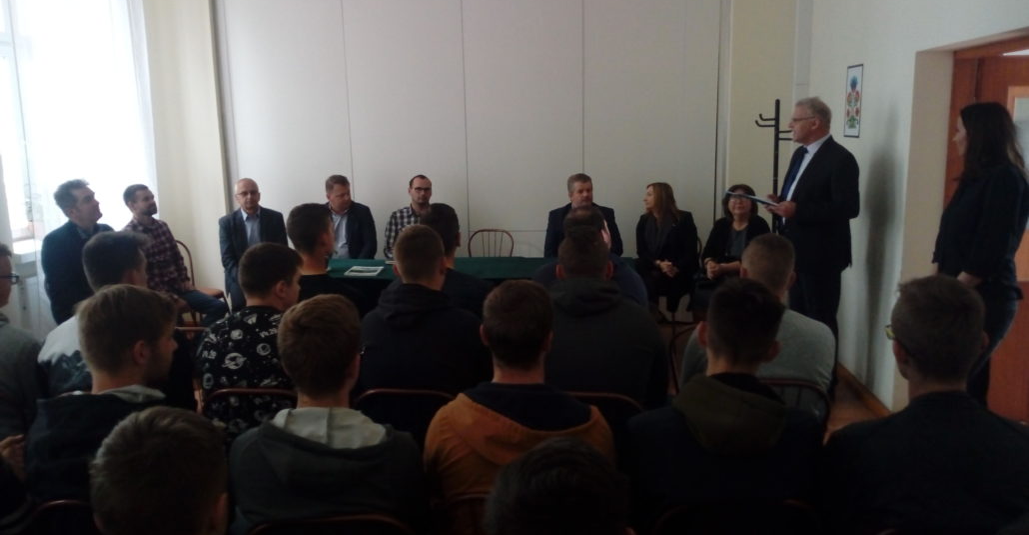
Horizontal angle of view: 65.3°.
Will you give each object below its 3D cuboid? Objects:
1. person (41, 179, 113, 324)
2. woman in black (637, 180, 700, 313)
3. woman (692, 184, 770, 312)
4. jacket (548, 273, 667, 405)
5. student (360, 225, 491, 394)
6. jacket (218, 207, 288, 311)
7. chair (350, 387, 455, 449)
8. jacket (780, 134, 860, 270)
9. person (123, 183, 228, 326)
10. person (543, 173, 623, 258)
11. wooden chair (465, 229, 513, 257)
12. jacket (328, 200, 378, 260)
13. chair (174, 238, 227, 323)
[{"bbox_3d":[-2.358,0.198,4.700,0.800,1.390,0.540,6,12,33],"label":"person"},{"bbox_3d":[1.066,0.041,5.659,0.480,1.240,0.720,3,11,21],"label":"woman in black"},{"bbox_3d":[1.510,0.056,5.559,0.560,1.230,0.720,2,11,19],"label":"woman"},{"bbox_3d":[0.244,0.394,2.603,0.500,0.680,0.360,0,10,4],"label":"jacket"},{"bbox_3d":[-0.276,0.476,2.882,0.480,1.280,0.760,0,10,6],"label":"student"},{"bbox_3d":[-1.901,-0.104,5.968,0.520,0.680,0.400,-2,10,-8],"label":"jacket"},{"bbox_3d":[-0.338,0.760,2.870,0.410,0.860,0.500,0,10,4],"label":"chair"},{"bbox_3d":[1.688,-0.320,4.552,0.350,0.800,0.500,-7,12,-28],"label":"jacket"},{"bbox_3d":[-2.219,0.126,5.268,0.800,1.325,0.520,6,12,33],"label":"person"},{"bbox_3d":[0.437,0.052,5.125,0.520,1.280,0.780,0,10,4],"label":"person"},{"bbox_3d":[-0.194,0.168,6.135,0.410,0.865,0.500,0,10,4],"label":"wooden chair"},{"bbox_3d":[-1.156,-0.106,5.412,0.500,0.650,0.400,-1,10,-1],"label":"jacket"},{"bbox_3d":[-2.323,0.225,5.613,0.480,0.870,0.420,8,14,41],"label":"chair"}]

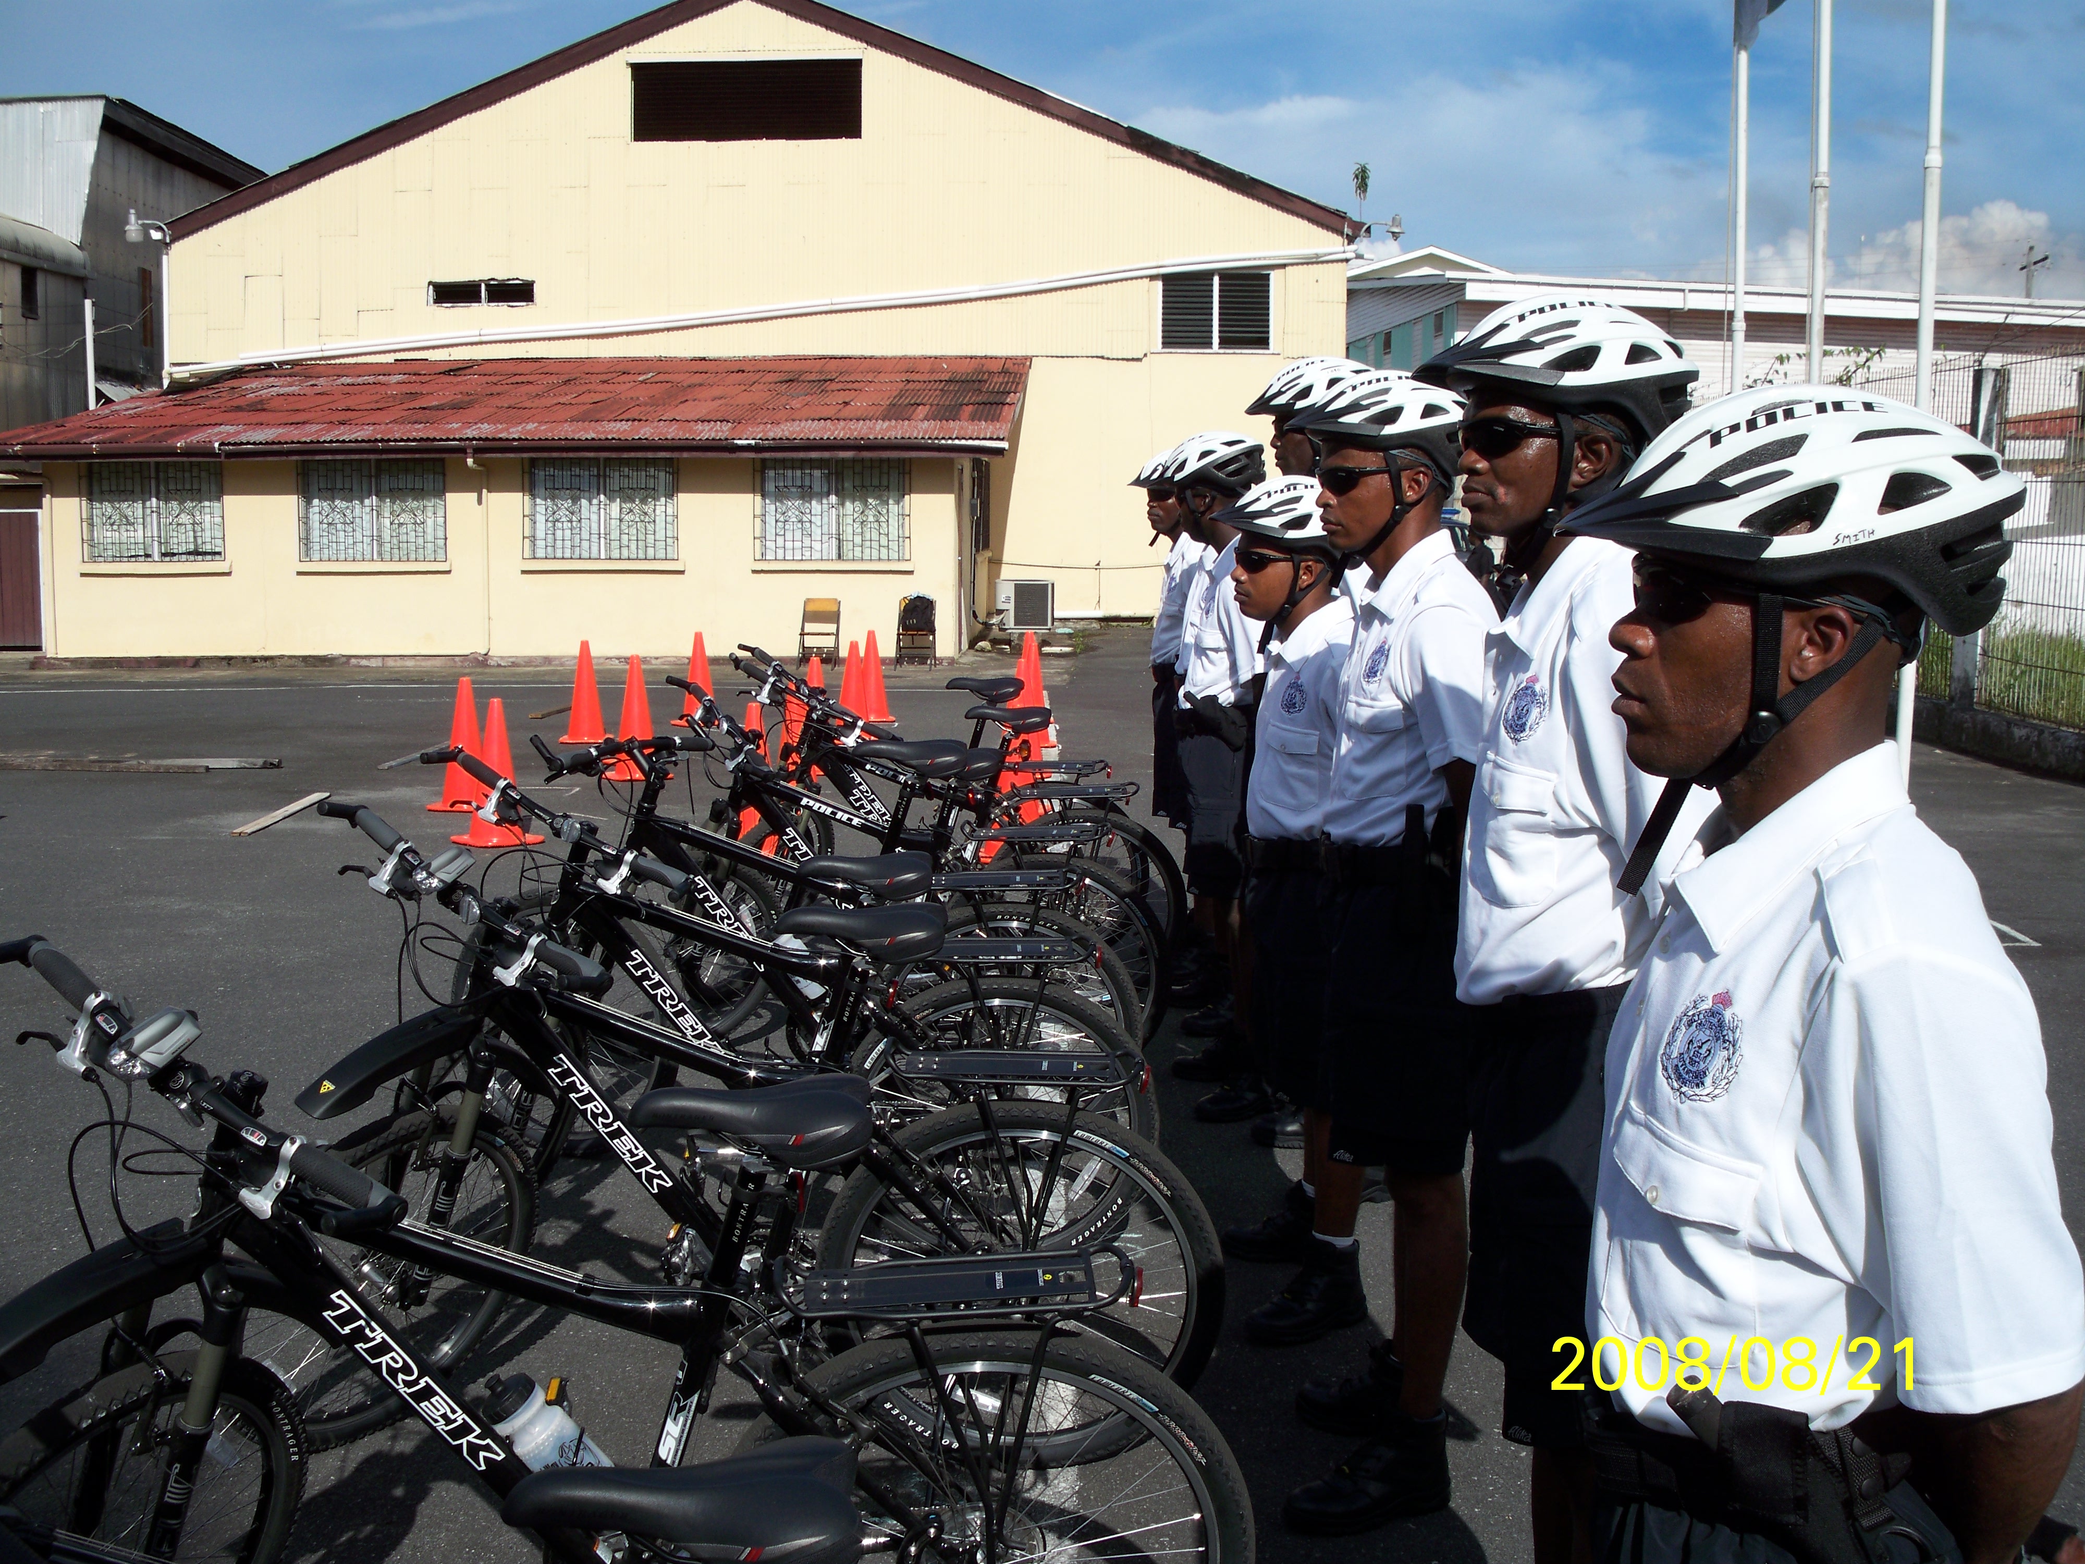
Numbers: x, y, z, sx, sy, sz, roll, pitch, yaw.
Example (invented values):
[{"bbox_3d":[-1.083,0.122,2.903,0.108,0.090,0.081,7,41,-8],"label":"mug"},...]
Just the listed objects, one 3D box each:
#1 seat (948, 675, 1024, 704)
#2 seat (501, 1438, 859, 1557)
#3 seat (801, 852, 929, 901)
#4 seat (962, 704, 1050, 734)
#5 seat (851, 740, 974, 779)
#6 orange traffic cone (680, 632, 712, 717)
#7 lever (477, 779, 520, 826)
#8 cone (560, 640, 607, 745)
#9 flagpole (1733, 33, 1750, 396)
[{"bbox_3d":[-0.194,-0.314,7.600,0.272,0.078,0.158,0,16,-2],"label":"seat"},{"bbox_3d":[-0.268,0.535,1.650,0.272,0.078,0.158,-1,16,-8],"label":"seat"},{"bbox_3d":[-0.353,0.186,4.430,0.272,0.078,0.158,0,16,-1],"label":"seat"},{"bbox_3d":[-0.105,-0.190,6.850,0.272,0.078,0.158,-2,16,-15],"label":"seat"},{"bbox_3d":[-0.304,-0.049,5.170,0.272,0.078,0.158,-1,16,-7],"label":"seat"},{"bbox_3d":[-2.641,-0.796,17.128,0.370,0.711,0.370,0,7,0],"label":"orange traffic cone"},{"bbox_3d":[-1.082,0.042,4.400,0.110,0.085,0.060,8,18,26],"label":"lever"},{"bbox_3d":[-3.257,-0.646,15.886,0.370,0.711,0.370,0,7,0],"label":"cone"},{"bbox_3d":[4.184,-3.202,13.313,0.090,6.400,0.090,0,7,0],"label":"flagpole"}]

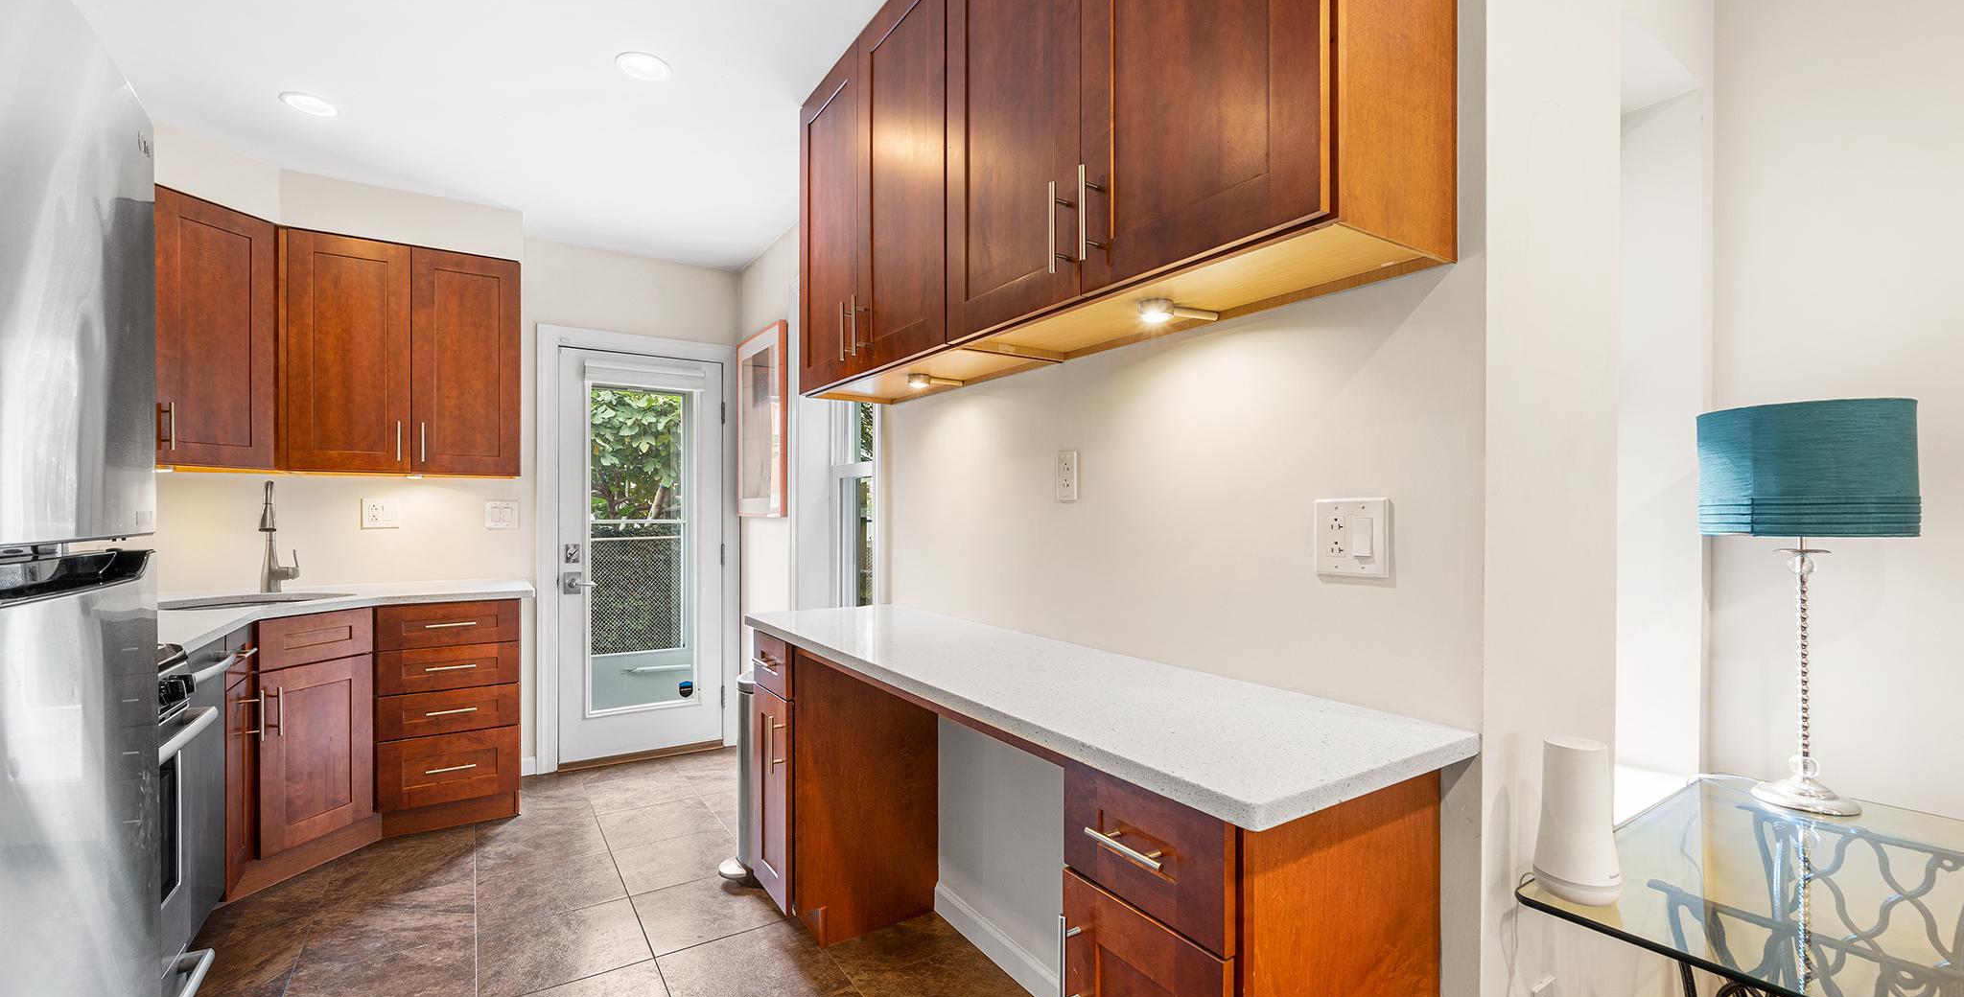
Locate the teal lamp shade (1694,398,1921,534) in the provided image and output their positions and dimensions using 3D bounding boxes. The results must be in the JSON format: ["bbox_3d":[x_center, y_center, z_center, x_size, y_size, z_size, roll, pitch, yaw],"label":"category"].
[{"bbox_3d":[1.506,-0.047,1.403,0.276,0.229,0.276,1,-1,-34],"label":"teal lamp shade"}]

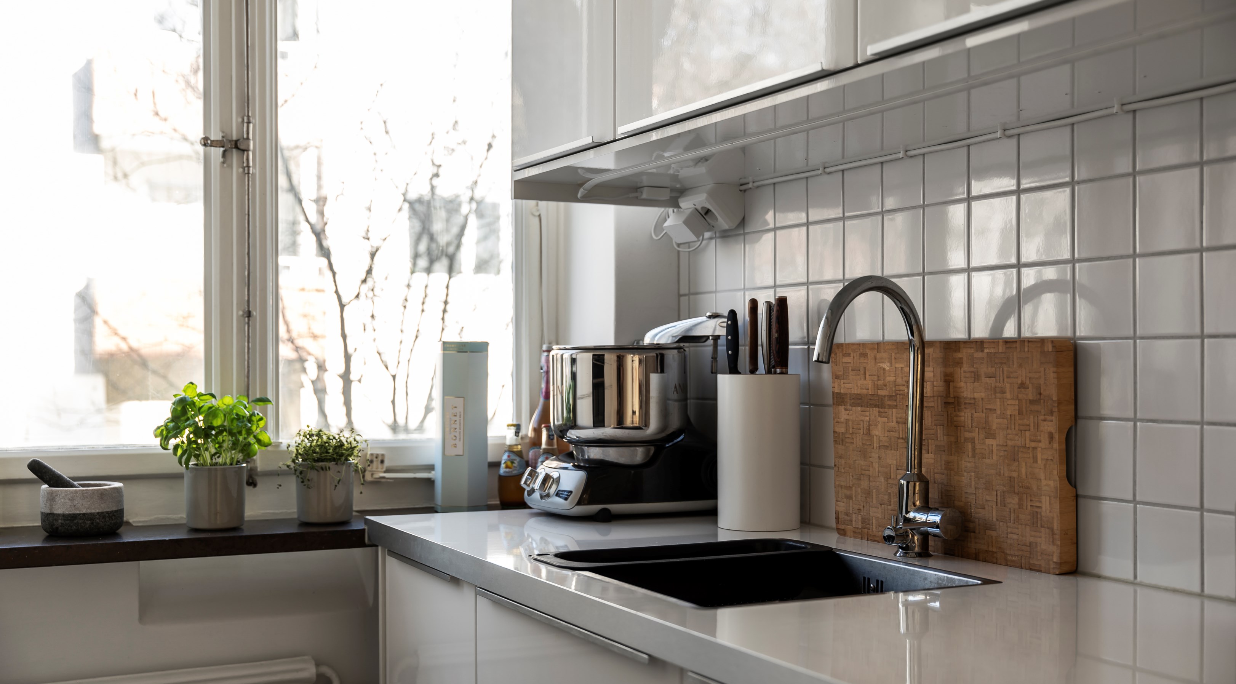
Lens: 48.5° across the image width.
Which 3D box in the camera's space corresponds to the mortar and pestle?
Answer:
[{"bbox_3d":[-0.917,0.264,2.321,0.152,0.122,0.131,1,-1,-27],"label":"mortar and pestle"}]

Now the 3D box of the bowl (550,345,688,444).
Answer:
[{"bbox_3d":[0.003,0.094,2.446,0.244,0.171,0.244,0,-1,0],"label":"bowl"}]

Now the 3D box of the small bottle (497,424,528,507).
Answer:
[{"bbox_3d":[-0.205,0.245,2.718,0.061,0.166,0.061,0,-1,0],"label":"small bottle"}]

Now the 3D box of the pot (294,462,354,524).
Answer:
[{"bbox_3d":[-0.535,0.272,2.497,0.105,0.105,0.105,0,-1,0],"label":"pot"}]

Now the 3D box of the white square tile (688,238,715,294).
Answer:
[{"bbox_3d":[0.160,-0.143,2.611,0.008,0.098,0.096,1,-1,-27],"label":"white square tile"}]

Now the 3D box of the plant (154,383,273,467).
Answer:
[{"bbox_3d":[-0.706,0.145,2.398,0.197,0.147,0.177,1,-1,-27],"label":"plant"}]

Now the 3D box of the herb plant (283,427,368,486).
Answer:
[{"bbox_3d":[-0.532,0.208,2.498,0.148,0.105,0.136,1,-1,-27],"label":"herb plant"}]

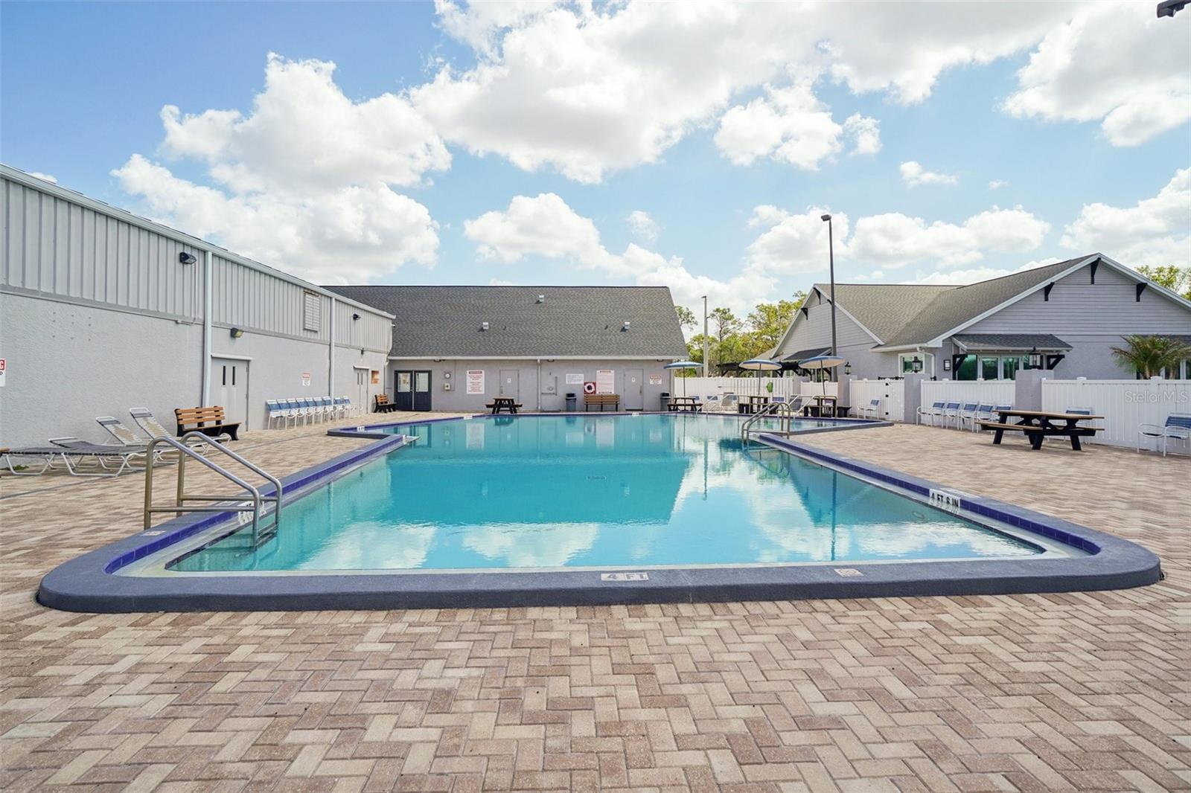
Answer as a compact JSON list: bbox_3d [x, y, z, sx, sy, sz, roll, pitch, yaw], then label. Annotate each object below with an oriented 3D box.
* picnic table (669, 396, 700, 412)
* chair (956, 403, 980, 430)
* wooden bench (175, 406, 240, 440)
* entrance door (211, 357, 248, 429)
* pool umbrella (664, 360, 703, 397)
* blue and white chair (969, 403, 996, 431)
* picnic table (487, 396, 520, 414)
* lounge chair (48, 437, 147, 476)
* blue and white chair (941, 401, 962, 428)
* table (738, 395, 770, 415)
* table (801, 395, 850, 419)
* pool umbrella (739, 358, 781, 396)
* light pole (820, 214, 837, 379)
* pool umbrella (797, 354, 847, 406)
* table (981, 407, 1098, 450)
[{"bbox_3d":[4.555,0.414,30.200,1.800,0.760,1.800,0,1,0],"label":"picnic table"},{"bbox_3d":[10.950,0.581,17.797,0.680,0.860,0.600,0,1,-3],"label":"chair"},{"bbox_3d":[-9.100,0.686,14.118,0.620,0.810,1.620,0,1,-3],"label":"wooden bench"},{"bbox_3d":[-10.070,0.011,16.424,0.100,2.060,1.880,0,1,-3],"label":"entrance door"},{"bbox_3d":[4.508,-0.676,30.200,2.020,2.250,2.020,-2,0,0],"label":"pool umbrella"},{"bbox_3d":[10.980,0.597,17.077,0.680,0.860,0.600,0,1,-3],"label":"blue and white chair"},{"bbox_3d":[-4.210,0.427,27.816,1.500,0.730,1.830,0,1,-3],"label":"picnic table"},{"bbox_3d":[-7.900,0.973,9.474,1.900,0.450,0.680,0,1,-1],"label":"lounge chair"},{"bbox_3d":[10.920,0.563,18.637,0.680,0.860,0.600,0,1,-3],"label":"blue and white chair"},{"bbox_3d":[7.818,0.456,28.500,1.850,0.760,1.850,0,1,0],"label":"table"},{"bbox_3d":[9.720,0.475,25.166,1.880,0.750,1.880,-1,2,-42],"label":"table"},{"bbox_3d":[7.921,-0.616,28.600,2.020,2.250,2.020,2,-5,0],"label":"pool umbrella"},{"bbox_3d":[11.290,-3.958,28.700,0.580,9.580,0.350,-2,1,-22],"label":"light pole"},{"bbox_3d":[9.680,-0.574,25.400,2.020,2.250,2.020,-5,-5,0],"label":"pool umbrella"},{"bbox_3d":[9.740,0.743,12.930,1.690,0.770,2.300,0,1,-2],"label":"table"}]

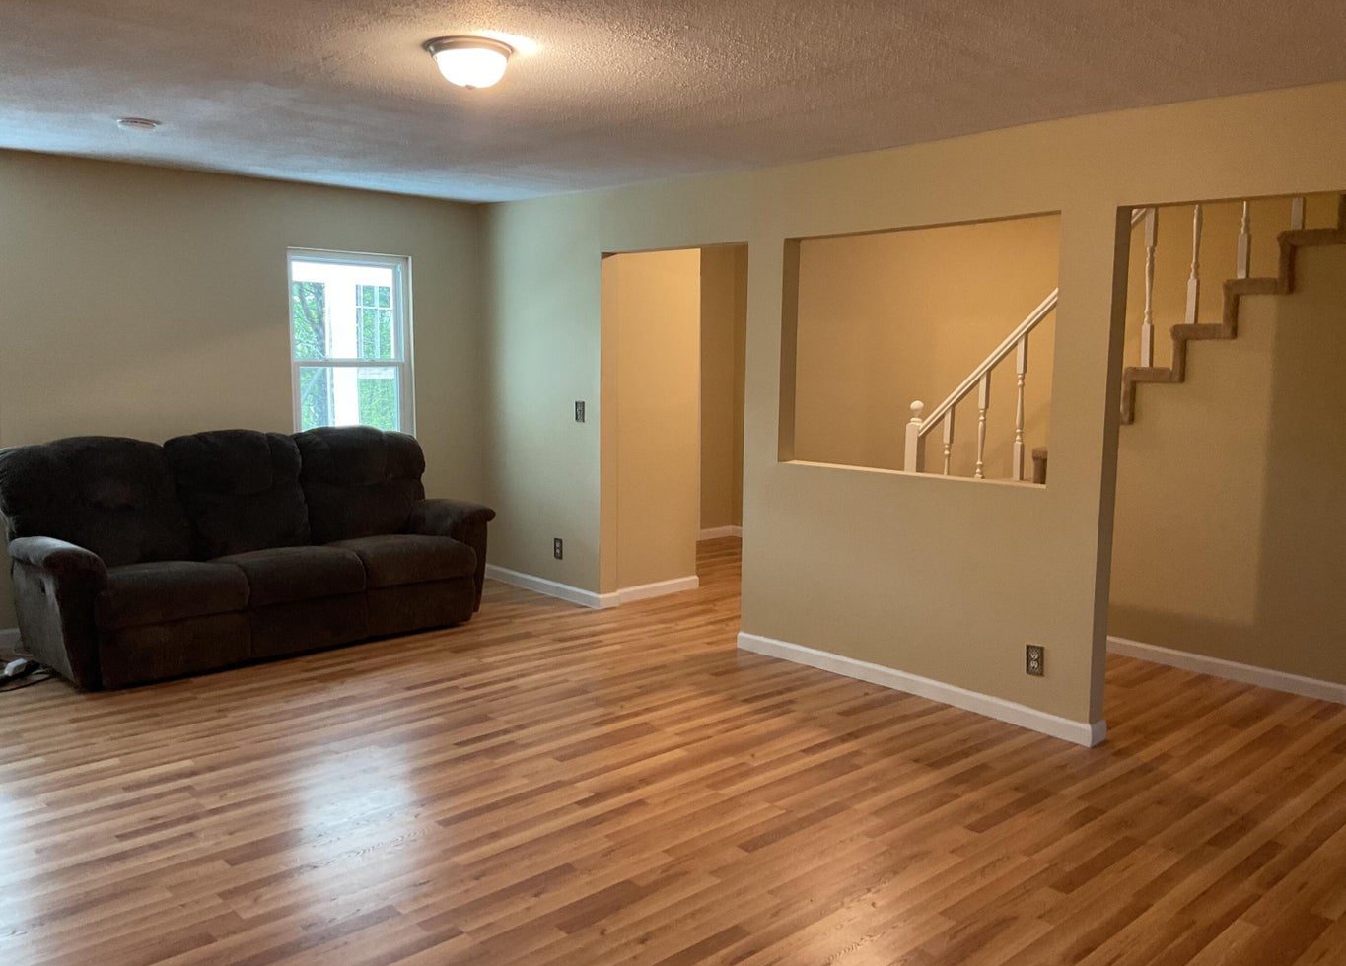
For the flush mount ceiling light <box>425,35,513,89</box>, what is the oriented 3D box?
[{"bbox_3d":[-0.608,-1.235,3.358,0.264,0.120,0.264,1,7,0],"label":"flush mount ceiling light"}]

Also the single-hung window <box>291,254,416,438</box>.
[{"bbox_3d":[-1.910,-0.716,6.717,0.793,1.281,0.095,-6,10,-43],"label":"single-hung window"}]

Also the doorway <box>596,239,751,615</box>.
[{"bbox_3d":[0.010,-0.227,6.122,0.122,2.056,1.120,-6,10,-43],"label":"doorway"}]

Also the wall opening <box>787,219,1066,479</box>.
[{"bbox_3d":[1.050,-0.578,4.973,0.122,1.084,1.415,-6,10,-43],"label":"wall opening"}]

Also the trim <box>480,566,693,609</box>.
[{"bbox_3d":[-0.516,0.610,7.332,0.894,0.086,1.216,-6,10,-43],"label":"trim"}]

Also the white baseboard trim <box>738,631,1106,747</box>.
[{"bbox_3d":[1.028,0.898,5.159,0.135,0.087,1.933,-6,10,-43],"label":"white baseboard trim"}]

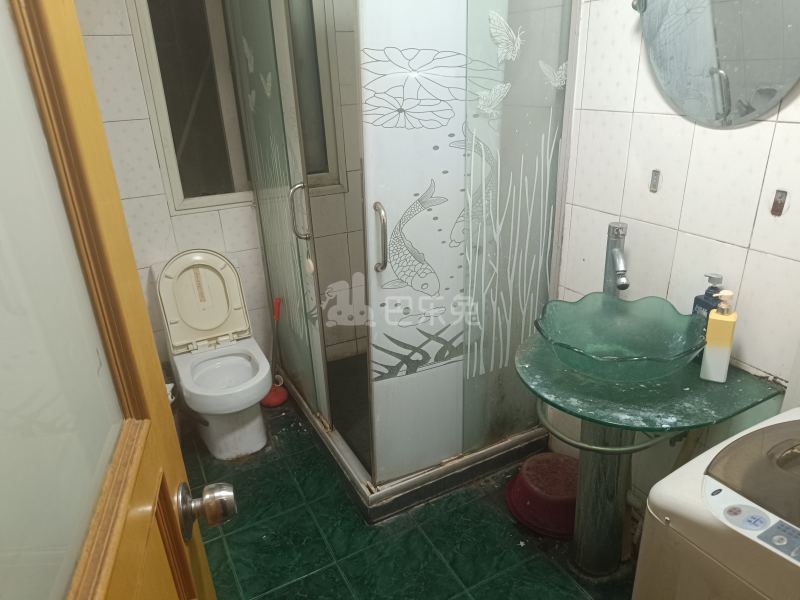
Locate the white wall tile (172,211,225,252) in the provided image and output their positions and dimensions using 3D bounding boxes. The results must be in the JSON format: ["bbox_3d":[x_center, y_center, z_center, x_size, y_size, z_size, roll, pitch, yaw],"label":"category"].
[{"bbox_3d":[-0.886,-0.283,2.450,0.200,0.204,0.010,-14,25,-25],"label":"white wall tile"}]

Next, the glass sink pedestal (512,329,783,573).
[{"bbox_3d":[0.594,0.503,1.613,0.520,0.706,0.565,-14,25,-25],"label":"glass sink pedestal"}]

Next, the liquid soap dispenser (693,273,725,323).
[{"bbox_3d":[0.801,0.049,1.444,0.055,0.241,0.072,-7,23,-12],"label":"liquid soap dispenser"}]

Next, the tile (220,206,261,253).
[{"bbox_3d":[-0.708,-0.323,2.530,0.195,0.198,0.010,-14,25,-25],"label":"tile"}]

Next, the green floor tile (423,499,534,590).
[{"bbox_3d":[0.261,0.801,1.860,0.294,0.010,0.300,-14,25,-25],"label":"green floor tile"}]

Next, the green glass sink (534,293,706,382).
[{"bbox_3d":[0.564,0.114,1.452,0.410,0.145,0.410,-2,23,1],"label":"green glass sink"}]

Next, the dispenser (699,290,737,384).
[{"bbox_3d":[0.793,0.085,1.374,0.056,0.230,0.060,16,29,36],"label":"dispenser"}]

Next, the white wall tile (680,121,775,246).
[{"bbox_3d":[0.805,-0.295,1.393,0.010,0.300,0.200,-14,25,-25],"label":"white wall tile"}]

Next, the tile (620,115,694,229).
[{"bbox_3d":[0.720,-0.363,1.558,0.010,0.300,0.200,-14,25,-25],"label":"tile"}]

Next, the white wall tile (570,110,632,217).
[{"bbox_3d":[0.627,-0.428,1.722,0.010,0.300,0.200,-14,25,-25],"label":"white wall tile"}]

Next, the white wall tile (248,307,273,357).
[{"bbox_3d":[-0.684,0.182,2.728,0.200,0.300,0.010,-13,25,-25],"label":"white wall tile"}]

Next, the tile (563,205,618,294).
[{"bbox_3d":[0.638,-0.152,1.839,0.010,0.300,0.200,-14,25,-25],"label":"tile"}]

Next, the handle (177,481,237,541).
[{"bbox_3d":[-0.235,0.255,0.687,0.062,0.068,0.068,-8,24,-13],"label":"handle"}]

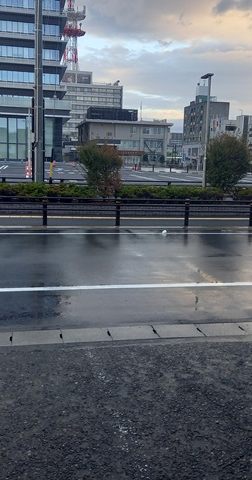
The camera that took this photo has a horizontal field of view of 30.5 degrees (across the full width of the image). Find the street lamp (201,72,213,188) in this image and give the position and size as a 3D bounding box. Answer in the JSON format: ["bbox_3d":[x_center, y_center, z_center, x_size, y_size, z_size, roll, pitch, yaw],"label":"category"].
[{"bbox_3d":[2.920,-3.700,17.028,0.250,4.630,0.700,0,10,-12],"label":"street lamp"}]

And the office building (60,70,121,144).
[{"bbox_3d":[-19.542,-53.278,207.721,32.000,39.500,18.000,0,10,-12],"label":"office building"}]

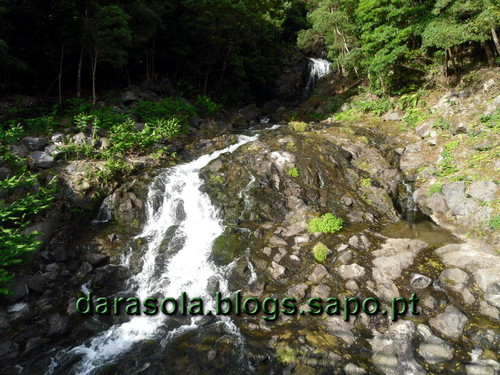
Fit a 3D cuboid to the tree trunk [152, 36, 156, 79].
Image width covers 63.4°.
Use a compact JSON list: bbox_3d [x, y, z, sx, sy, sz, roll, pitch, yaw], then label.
[{"bbox_3d":[-5.195,-7.072,22.000,0.180,2.300,0.180,0,6,0],"label":"tree trunk"}]

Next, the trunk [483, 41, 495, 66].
[{"bbox_3d":[10.616,-5.964,18.000,0.320,1.200,0.320,-9,6,0],"label":"trunk"}]

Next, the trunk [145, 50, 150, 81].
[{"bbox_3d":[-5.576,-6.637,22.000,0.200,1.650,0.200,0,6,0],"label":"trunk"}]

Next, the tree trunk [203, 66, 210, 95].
[{"bbox_3d":[-2.151,-5.292,20.000,0.270,1.400,0.270,6,6,0],"label":"tree trunk"}]

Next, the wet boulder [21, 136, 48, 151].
[{"bbox_3d":[-6.928,-1.414,13.000,0.900,0.480,0.700,0,6,0],"label":"wet boulder"}]

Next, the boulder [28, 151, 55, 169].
[{"bbox_3d":[-6.187,-0.831,12.000,0.770,0.480,0.620,0,6,0],"label":"boulder"}]

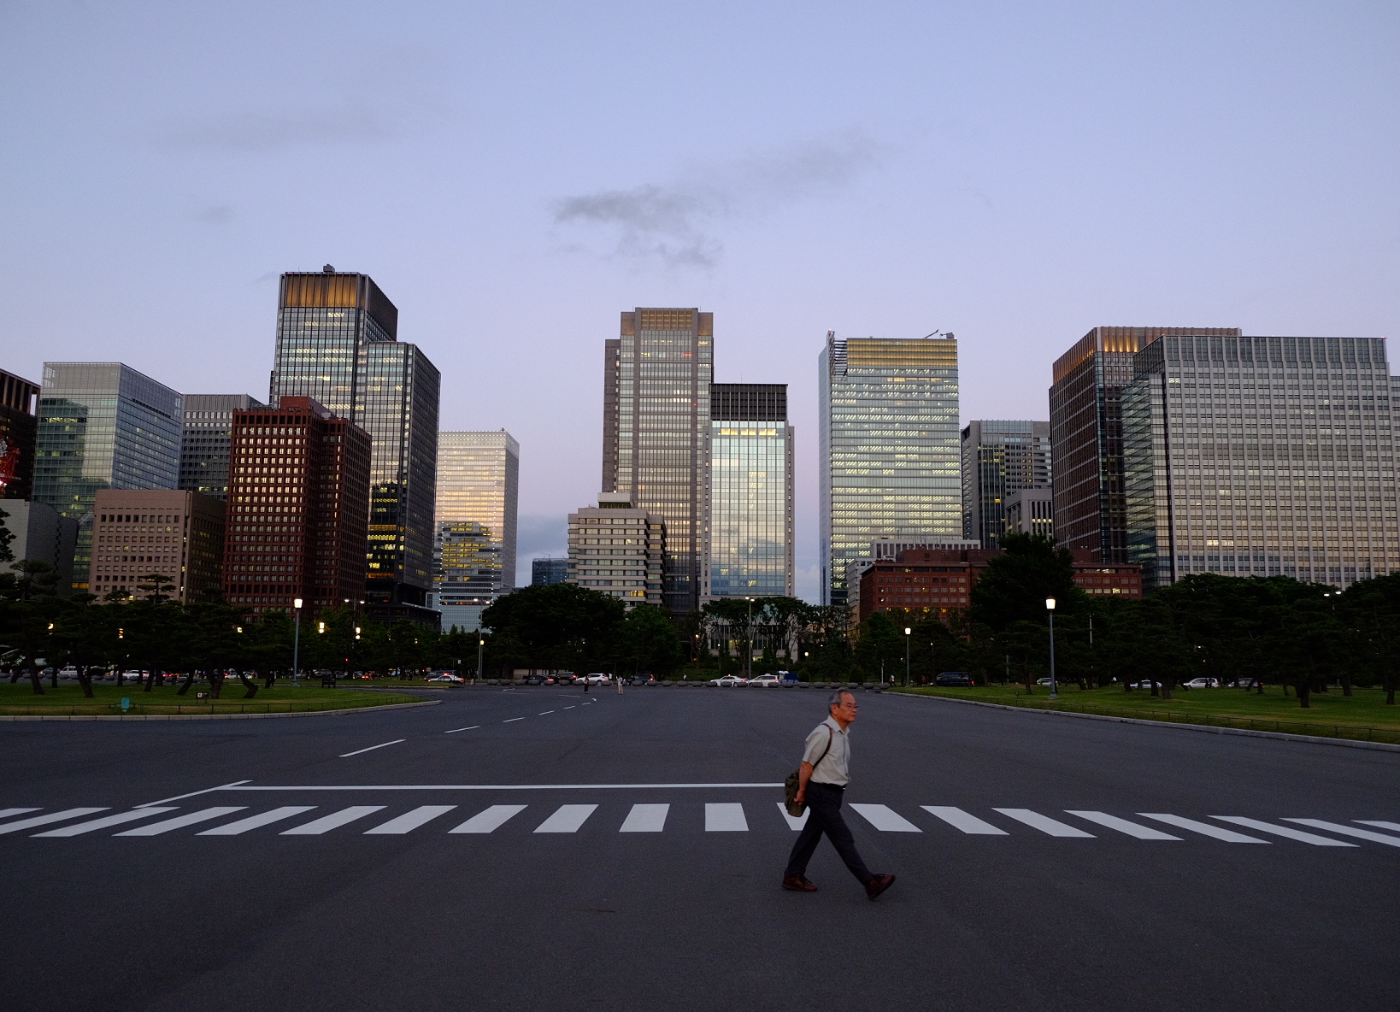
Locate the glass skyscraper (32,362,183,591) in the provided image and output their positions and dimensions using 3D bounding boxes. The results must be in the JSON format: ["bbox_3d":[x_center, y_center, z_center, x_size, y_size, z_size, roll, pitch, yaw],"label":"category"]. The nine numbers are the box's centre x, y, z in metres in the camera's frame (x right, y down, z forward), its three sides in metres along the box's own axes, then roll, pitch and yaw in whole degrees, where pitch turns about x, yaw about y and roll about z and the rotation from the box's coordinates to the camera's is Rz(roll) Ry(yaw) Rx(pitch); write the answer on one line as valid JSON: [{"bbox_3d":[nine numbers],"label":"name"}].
[{"bbox_3d":[-309.834,7.296,594.664,38.500,150.000,71.000,1,-8,0],"label":"glass skyscraper"}]

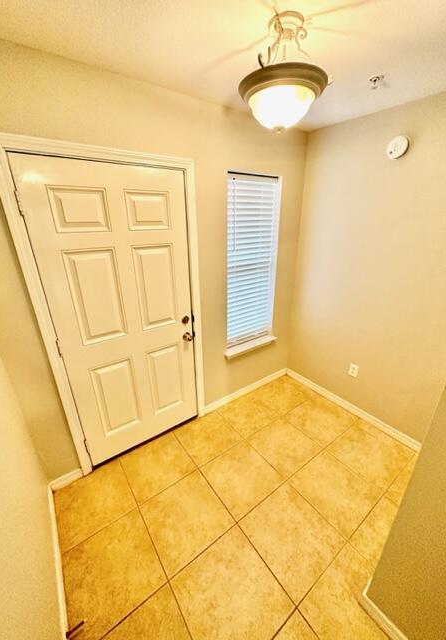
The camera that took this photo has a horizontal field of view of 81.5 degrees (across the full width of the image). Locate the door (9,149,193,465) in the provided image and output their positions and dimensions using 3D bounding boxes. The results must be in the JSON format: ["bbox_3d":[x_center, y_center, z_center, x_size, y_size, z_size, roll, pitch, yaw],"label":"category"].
[{"bbox_3d":[-0.625,0.060,1.821,0.909,2.022,0.045,-16,27,-33],"label":"door"}]

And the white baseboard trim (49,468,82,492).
[{"bbox_3d":[-1.112,1.147,1.835,0.200,0.082,0.015,-16,27,-33],"label":"white baseboard trim"}]

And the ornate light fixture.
[{"bbox_3d":[0.236,-0.946,1.028,0.350,0.338,0.350,-16,27,-33],"label":"ornate light fixture"}]

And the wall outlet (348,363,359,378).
[{"bbox_3d":[1.210,0.459,2.392,0.007,0.117,0.071,-16,27,-33],"label":"wall outlet"}]

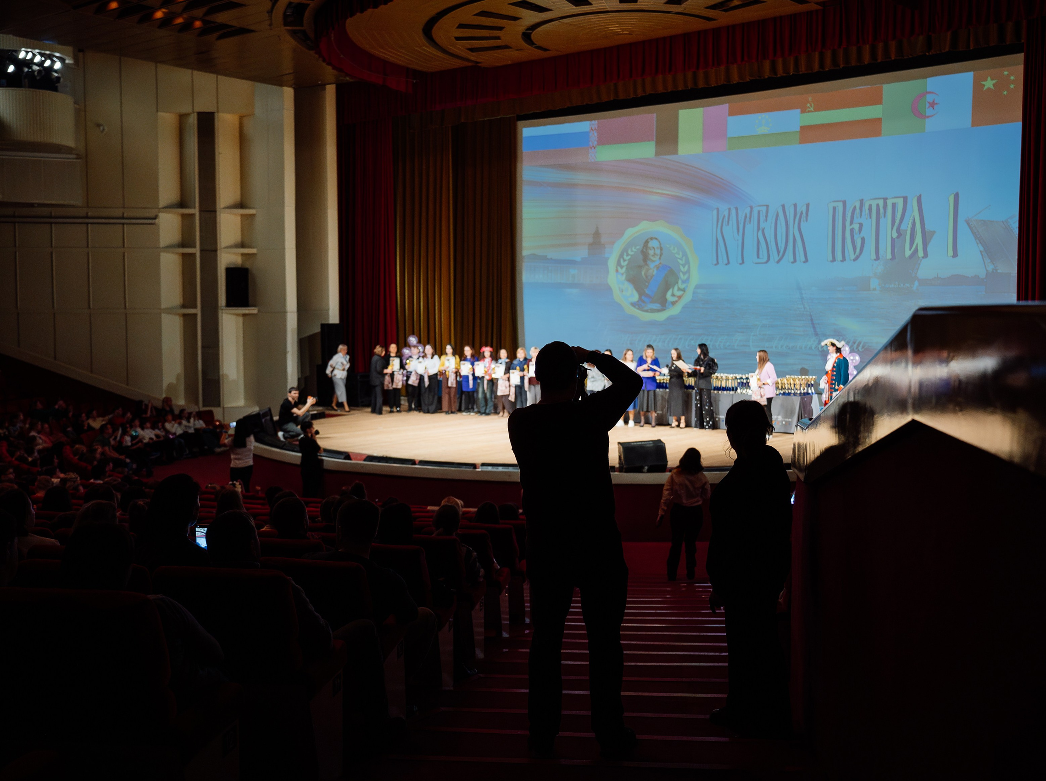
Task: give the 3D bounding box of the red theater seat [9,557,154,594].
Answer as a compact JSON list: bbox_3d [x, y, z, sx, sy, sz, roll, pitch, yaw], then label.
[{"bbox_3d":[-1.583,1.076,4.277,0.560,0.950,0.660,1,4,10],"label":"red theater seat"}]

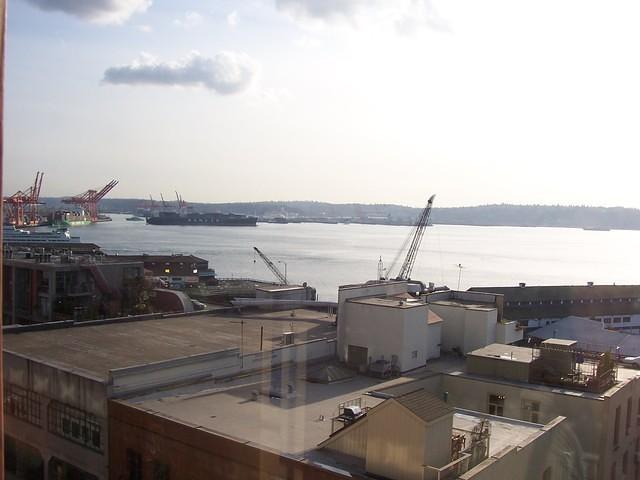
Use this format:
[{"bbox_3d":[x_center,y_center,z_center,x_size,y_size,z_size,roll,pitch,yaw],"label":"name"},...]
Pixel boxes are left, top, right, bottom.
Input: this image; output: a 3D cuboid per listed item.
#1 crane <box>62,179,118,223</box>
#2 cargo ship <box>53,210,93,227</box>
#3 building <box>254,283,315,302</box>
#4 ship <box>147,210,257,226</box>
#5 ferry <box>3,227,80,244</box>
[{"bbox_3d":[-562.350,-96.850,1678.140,122.000,103.000,32.000,2,2,-5],"label":"crane"},{"bbox_3d":[-549.730,-50.670,1524.870,32.000,34.000,235.000,2,2,-5],"label":"cargo ship"},{"bbox_3d":[-15.040,24.420,286.250,11.000,7.000,26.000,3,3,35],"label":"building"},{"bbox_3d":[-293.510,-53.930,1719.590,280.000,40.000,38.000,1,2,-20],"label":"ship"},{"bbox_3d":[-319.990,-5.130,724.780,125.000,22.000,24.000,1,3,-24],"label":"ferry"}]

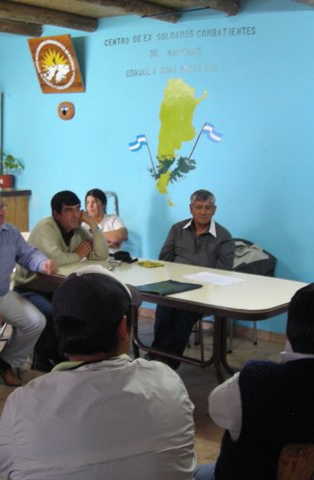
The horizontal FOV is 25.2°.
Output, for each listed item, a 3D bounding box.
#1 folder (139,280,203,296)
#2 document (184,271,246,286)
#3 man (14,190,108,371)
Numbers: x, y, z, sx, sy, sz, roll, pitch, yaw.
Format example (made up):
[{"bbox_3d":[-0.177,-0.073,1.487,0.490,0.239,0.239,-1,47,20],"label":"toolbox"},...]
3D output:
[{"bbox_3d":[0.058,0.269,4.004,0.255,0.018,0.362,7,10,39],"label":"folder"},{"bbox_3d":[0.355,0.238,4.299,0.345,0.006,0.220,8,11,44],"label":"document"},{"bbox_3d":[-0.698,0.261,5.030,0.780,1.230,0.580,7,10,40],"label":"man"}]

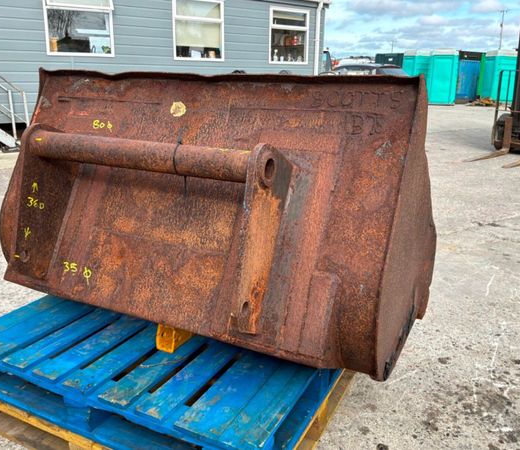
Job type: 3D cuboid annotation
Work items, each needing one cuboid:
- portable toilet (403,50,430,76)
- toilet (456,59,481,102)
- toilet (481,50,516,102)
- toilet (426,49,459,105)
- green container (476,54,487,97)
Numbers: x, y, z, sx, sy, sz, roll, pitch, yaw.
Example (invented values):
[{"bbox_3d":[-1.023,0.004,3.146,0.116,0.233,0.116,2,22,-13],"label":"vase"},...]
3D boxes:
[{"bbox_3d":[7.361,-6.839,22.454,1.100,2.300,1.100,-2,17,-9],"label":"portable toilet"},{"bbox_3d":[9.420,-6.505,22.000,0.920,1.950,0.950,9,19,24],"label":"toilet"},{"bbox_3d":[10.697,-6.539,21.514,1.100,2.300,1.100,0,17,-2],"label":"toilet"},{"bbox_3d":[7.954,-6.446,21.152,1.100,2.300,1.100,9,19,24],"label":"toilet"},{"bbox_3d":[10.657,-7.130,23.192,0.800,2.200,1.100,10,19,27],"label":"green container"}]

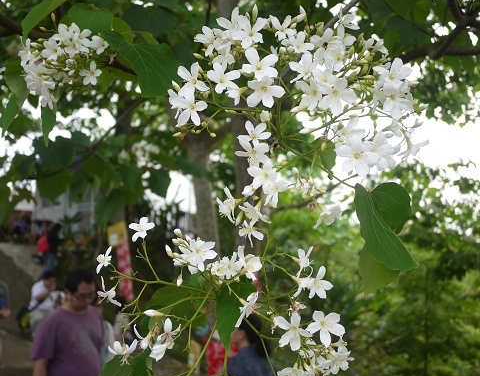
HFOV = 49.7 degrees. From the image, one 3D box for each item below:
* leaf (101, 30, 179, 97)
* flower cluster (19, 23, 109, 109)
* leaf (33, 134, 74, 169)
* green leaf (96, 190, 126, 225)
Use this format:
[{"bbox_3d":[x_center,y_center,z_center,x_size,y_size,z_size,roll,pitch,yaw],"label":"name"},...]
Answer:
[{"bbox_3d":[-0.188,-0.236,0.980,0.144,0.125,0.070,1,-8,-6],"label":"leaf"},{"bbox_3d":[-0.341,-0.237,1.000,0.170,0.163,0.140,1,-8,-6],"label":"flower cluster"},{"bbox_3d":[-0.627,-0.123,1.750,0.135,0.115,0.060,1,-8,-9],"label":"leaf"},{"bbox_3d":[-0.450,0.068,1.800,0.111,0.132,0.060,1,-8,-6],"label":"green leaf"}]

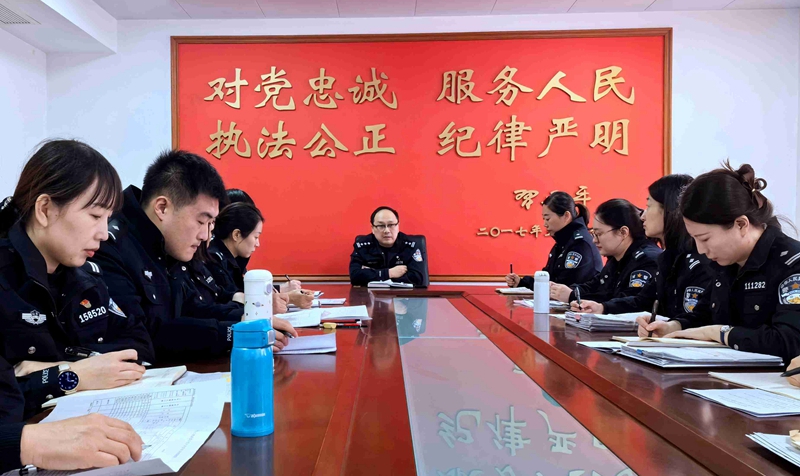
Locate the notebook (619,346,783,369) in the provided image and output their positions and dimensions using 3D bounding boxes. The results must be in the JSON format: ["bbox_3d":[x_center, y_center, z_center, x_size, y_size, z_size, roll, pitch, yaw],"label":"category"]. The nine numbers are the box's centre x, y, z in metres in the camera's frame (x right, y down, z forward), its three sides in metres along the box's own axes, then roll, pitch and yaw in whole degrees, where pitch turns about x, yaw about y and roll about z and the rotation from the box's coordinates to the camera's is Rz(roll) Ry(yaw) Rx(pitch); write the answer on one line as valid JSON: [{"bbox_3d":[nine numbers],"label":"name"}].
[{"bbox_3d":[0.757,0.290,1.576,0.303,0.027,0.215,0,0,-5],"label":"notebook"}]

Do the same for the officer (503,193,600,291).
[{"bbox_3d":[0.935,0.395,3.580,0.620,1.320,0.500,0,0,-5],"label":"officer"}]

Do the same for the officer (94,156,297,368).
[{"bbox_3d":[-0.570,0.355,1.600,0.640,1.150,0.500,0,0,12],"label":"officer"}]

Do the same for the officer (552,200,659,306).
[{"bbox_3d":[1.000,0.430,2.900,0.620,1.260,0.500,0,0,-5],"label":"officer"}]

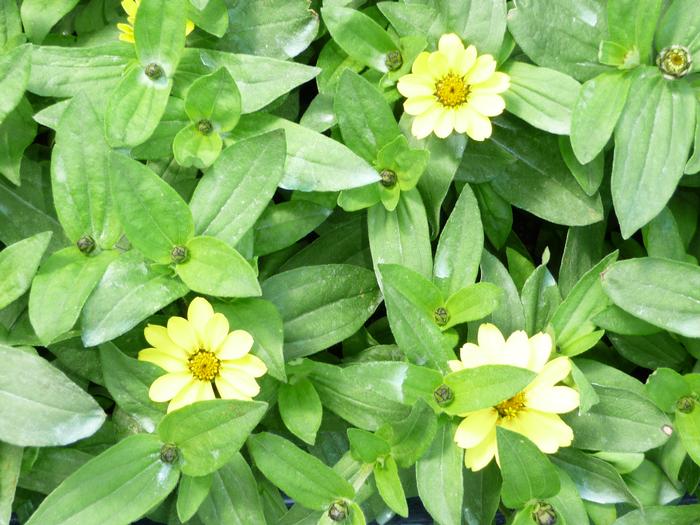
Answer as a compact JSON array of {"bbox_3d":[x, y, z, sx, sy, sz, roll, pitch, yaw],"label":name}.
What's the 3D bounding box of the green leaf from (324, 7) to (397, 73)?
[{"bbox_3d":[0.004,-0.104,0.669,0.041,0.012,0.023,38,75,10],"label":"green leaf"}]

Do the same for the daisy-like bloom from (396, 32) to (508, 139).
[{"bbox_3d":[0.052,-0.089,0.735,0.056,0.018,0.055,0,81,0],"label":"daisy-like bloom"}]

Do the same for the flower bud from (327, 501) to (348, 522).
[{"bbox_3d":[-0.005,0.096,0.561,0.008,0.008,0.008,0,60,0],"label":"flower bud"}]

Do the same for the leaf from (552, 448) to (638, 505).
[{"bbox_3d":[0.101,0.090,0.606,0.043,0.011,0.017,28,75,3],"label":"leaf"}]

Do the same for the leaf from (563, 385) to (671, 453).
[{"bbox_3d":[0.109,0.067,0.612,0.051,0.012,0.029,11,68,0],"label":"leaf"}]

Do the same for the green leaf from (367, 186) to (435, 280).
[{"bbox_3d":[0.022,-0.009,0.637,0.027,0.012,0.054,-7,68,-2],"label":"green leaf"}]

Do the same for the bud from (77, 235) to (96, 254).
[{"bbox_3d":[-0.129,-0.009,0.710,0.009,0.009,0.009,0,70,0],"label":"bud"}]

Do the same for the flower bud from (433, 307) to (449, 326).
[{"bbox_3d":[0.043,0.026,0.695,0.009,0.009,0.009,0,70,0],"label":"flower bud"}]

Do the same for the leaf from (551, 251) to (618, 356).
[{"bbox_3d":[0.099,0.015,0.609,0.021,0.014,0.053,38,69,-8],"label":"leaf"}]

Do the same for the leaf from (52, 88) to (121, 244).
[{"bbox_3d":[-0.115,-0.041,0.640,0.030,0.012,0.081,-7,63,-7],"label":"leaf"}]

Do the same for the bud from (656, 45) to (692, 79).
[{"bbox_3d":[0.148,-0.092,0.668,0.014,0.014,0.014,0,63,0],"label":"bud"}]

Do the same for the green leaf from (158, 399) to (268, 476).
[{"bbox_3d":[-0.052,0.064,0.566,0.045,0.012,0.026,-24,70,-11],"label":"green leaf"}]

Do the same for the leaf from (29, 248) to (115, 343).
[{"bbox_3d":[-0.119,0.015,0.619,0.024,0.012,0.044,23,75,5],"label":"leaf"}]

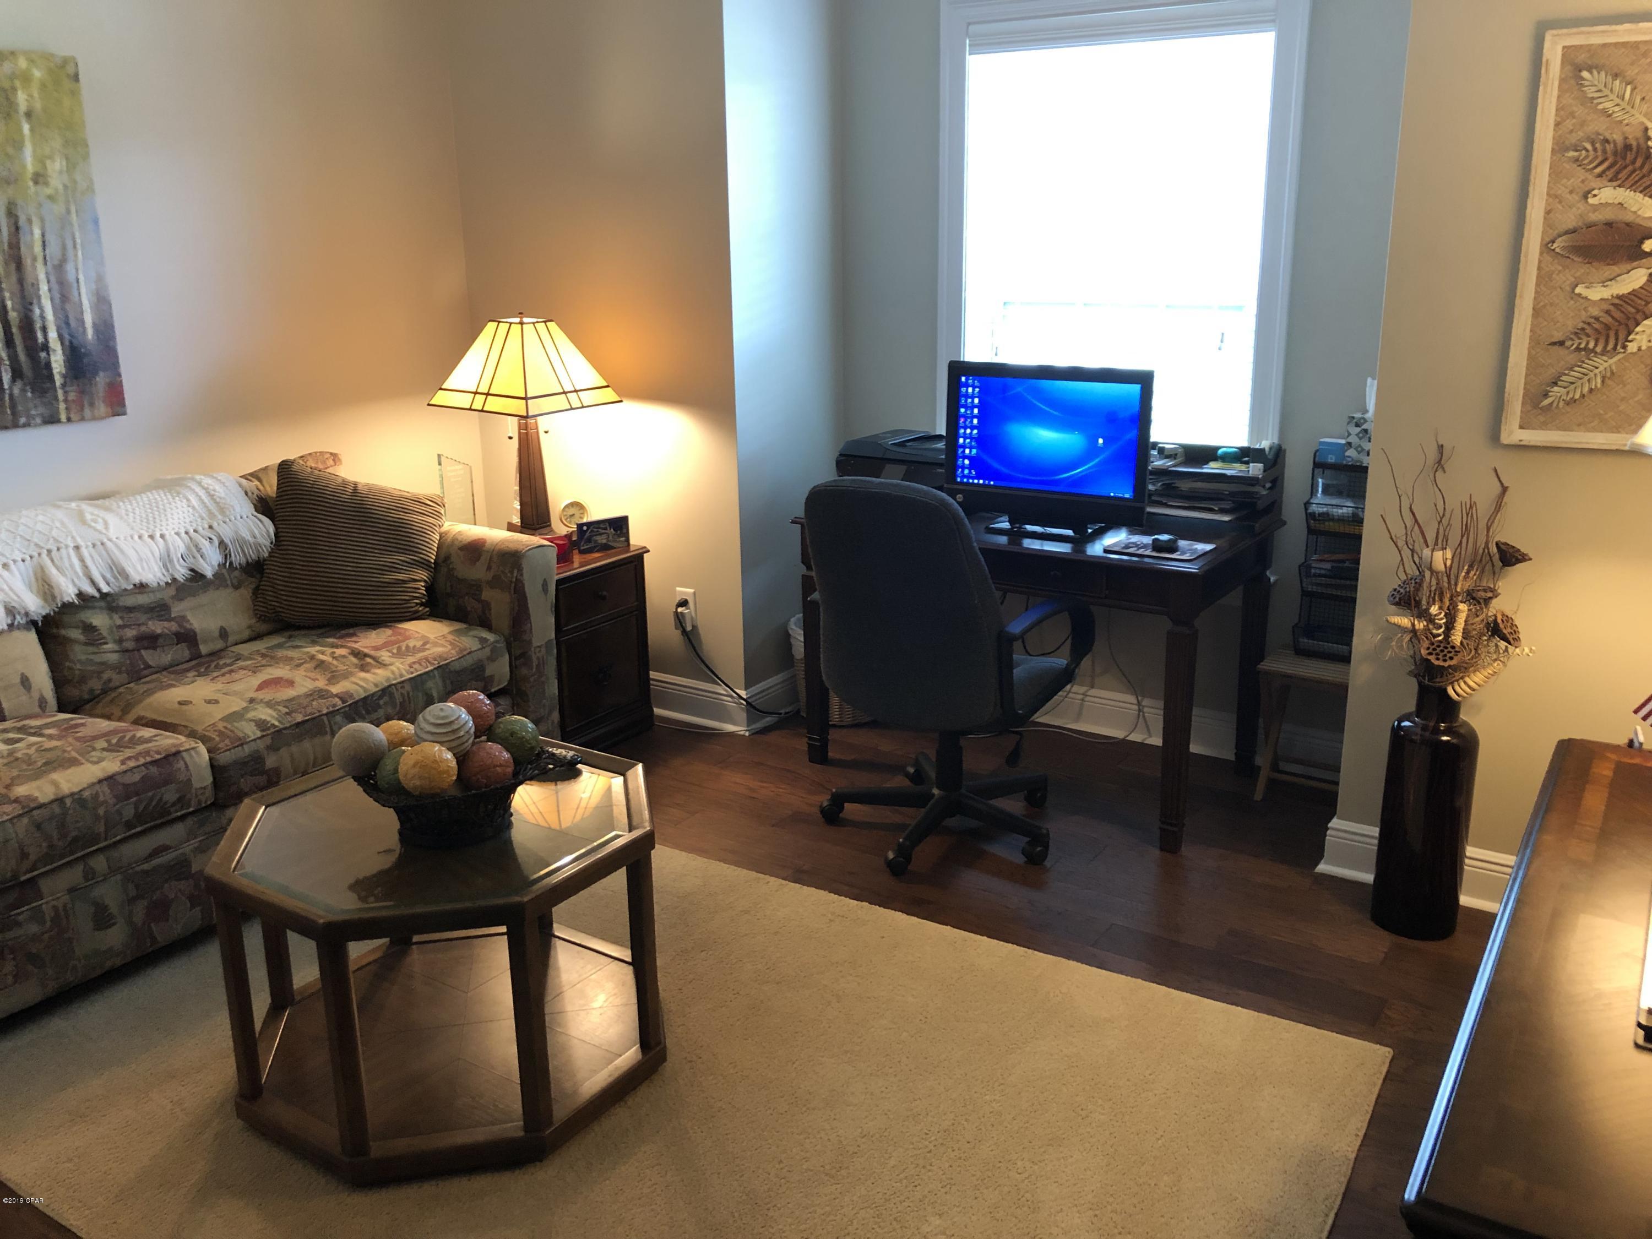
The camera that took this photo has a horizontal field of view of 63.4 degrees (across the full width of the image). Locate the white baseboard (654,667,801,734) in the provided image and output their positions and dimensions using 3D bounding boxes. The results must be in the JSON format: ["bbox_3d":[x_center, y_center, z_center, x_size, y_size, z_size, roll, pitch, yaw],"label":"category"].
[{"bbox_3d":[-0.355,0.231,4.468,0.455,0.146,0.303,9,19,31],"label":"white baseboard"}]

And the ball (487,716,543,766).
[{"bbox_3d":[-0.590,0.230,2.530,0.100,0.100,0.100,-1,16,0],"label":"ball"}]

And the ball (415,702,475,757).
[{"bbox_3d":[-0.707,0.209,2.479,0.109,0.109,0.109,-1,16,0],"label":"ball"}]

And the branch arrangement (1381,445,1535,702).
[{"bbox_3d":[1.320,-0.086,2.806,0.293,0.555,0.273,9,19,31],"label":"branch arrangement"}]

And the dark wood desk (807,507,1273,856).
[{"bbox_3d":[0.566,0.088,3.811,1.192,0.752,0.636,9,19,31],"label":"dark wood desk"}]

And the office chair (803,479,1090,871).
[{"bbox_3d":[0.302,0.092,3.469,0.630,1.000,0.660,9,19,32],"label":"office chair"}]

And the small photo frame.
[{"bbox_3d":[-0.719,-0.272,4.301,0.174,0.097,0.030,-12,9,-34],"label":"small photo frame"}]

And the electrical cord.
[{"bbox_3d":[-0.300,0.121,4.325,0.293,0.414,0.283,9,19,31],"label":"electrical cord"}]

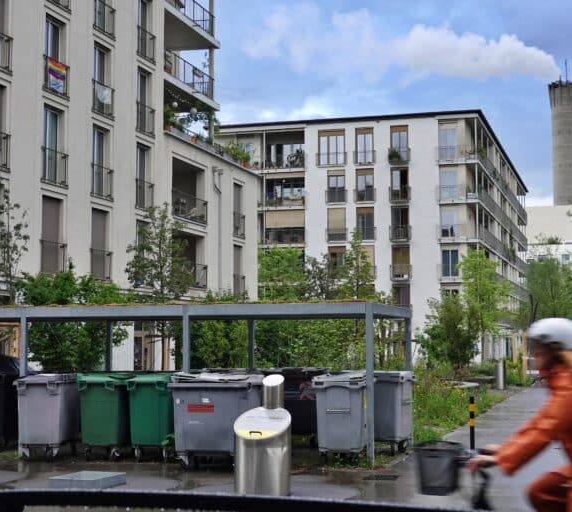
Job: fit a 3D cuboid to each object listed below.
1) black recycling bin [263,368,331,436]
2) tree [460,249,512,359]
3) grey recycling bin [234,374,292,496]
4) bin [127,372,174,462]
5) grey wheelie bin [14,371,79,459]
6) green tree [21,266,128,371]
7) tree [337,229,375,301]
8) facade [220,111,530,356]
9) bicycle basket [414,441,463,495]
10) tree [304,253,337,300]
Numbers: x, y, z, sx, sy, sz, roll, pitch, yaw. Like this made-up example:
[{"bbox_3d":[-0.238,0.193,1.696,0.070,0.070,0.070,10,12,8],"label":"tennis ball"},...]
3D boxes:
[{"bbox_3d":[0.163,2.601,16.834,1.240,1.300,0.800,-1,-5,12],"label":"black recycling bin"},{"bbox_3d":[10.904,3.023,53.945,2.900,7.100,2.900,-2,-5,18],"label":"tree"},{"bbox_3d":[-0.268,2.070,11.410,0.650,1.380,0.650,0,-5,0],"label":"grey recycling bin"},{"bbox_3d":[-1.909,2.496,15.369,0.740,1.300,1.100,-2,-5,15],"label":"bin"},{"bbox_3d":[-3.563,2.467,15.120,0.770,1.280,1.200,-1,-5,10],"label":"grey wheelie bin"},{"bbox_3d":[-4.811,1.967,22.415,2.500,3.600,2.400,-2,-5,18],"label":"green tree"},{"bbox_3d":[2.652,1.970,35.968,1.700,5.850,1.700,-2,-5,18],"label":"tree"},{"bbox_3d":[10.158,0.712,93.206,21.500,18.800,38.000,-2,-5,18],"label":"facade"},{"bbox_3d":[0.829,1.149,5.318,0.250,0.280,0.330,-2,-5,17],"label":"bicycle basket"},{"bbox_3d":[1.279,2.442,36.930,1.600,5.090,1.600,-2,-5,18],"label":"tree"}]

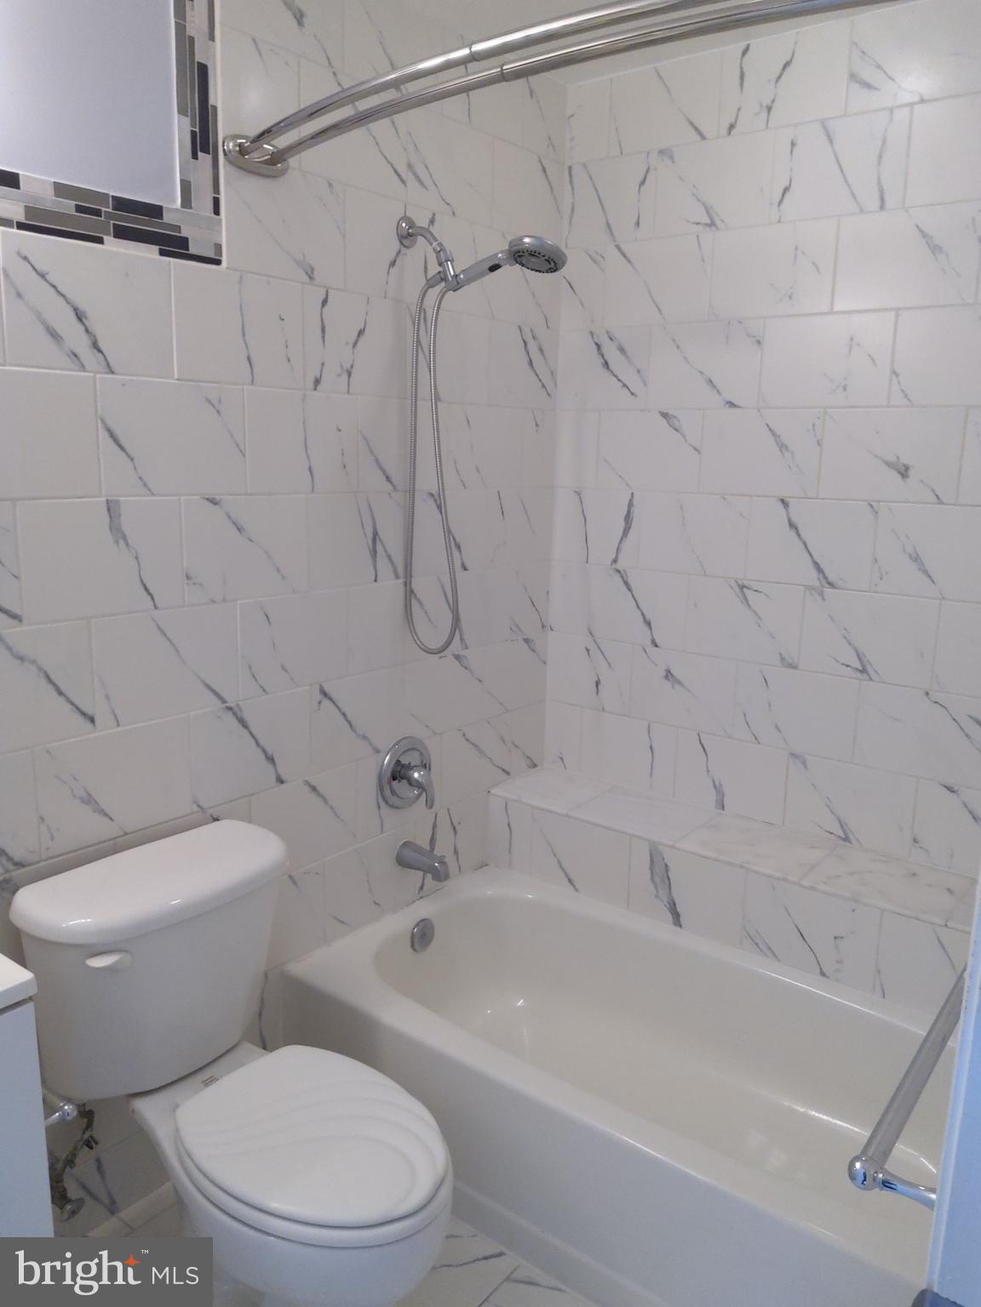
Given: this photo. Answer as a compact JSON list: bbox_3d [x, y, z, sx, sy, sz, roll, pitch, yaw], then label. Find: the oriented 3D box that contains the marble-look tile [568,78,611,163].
[{"bbox_3d":[0.254,-1.354,2.499,0.123,0.185,0.010,10,15,37],"label":"marble-look tile"}]

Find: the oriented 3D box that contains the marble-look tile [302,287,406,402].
[{"bbox_3d":[-0.282,-0.657,2.092,0.010,0.203,0.301,10,15,37],"label":"marble-look tile"}]

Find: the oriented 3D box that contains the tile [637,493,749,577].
[{"bbox_3d":[0.512,-0.302,2.478,0.299,0.201,0.010,10,15,37],"label":"tile"}]

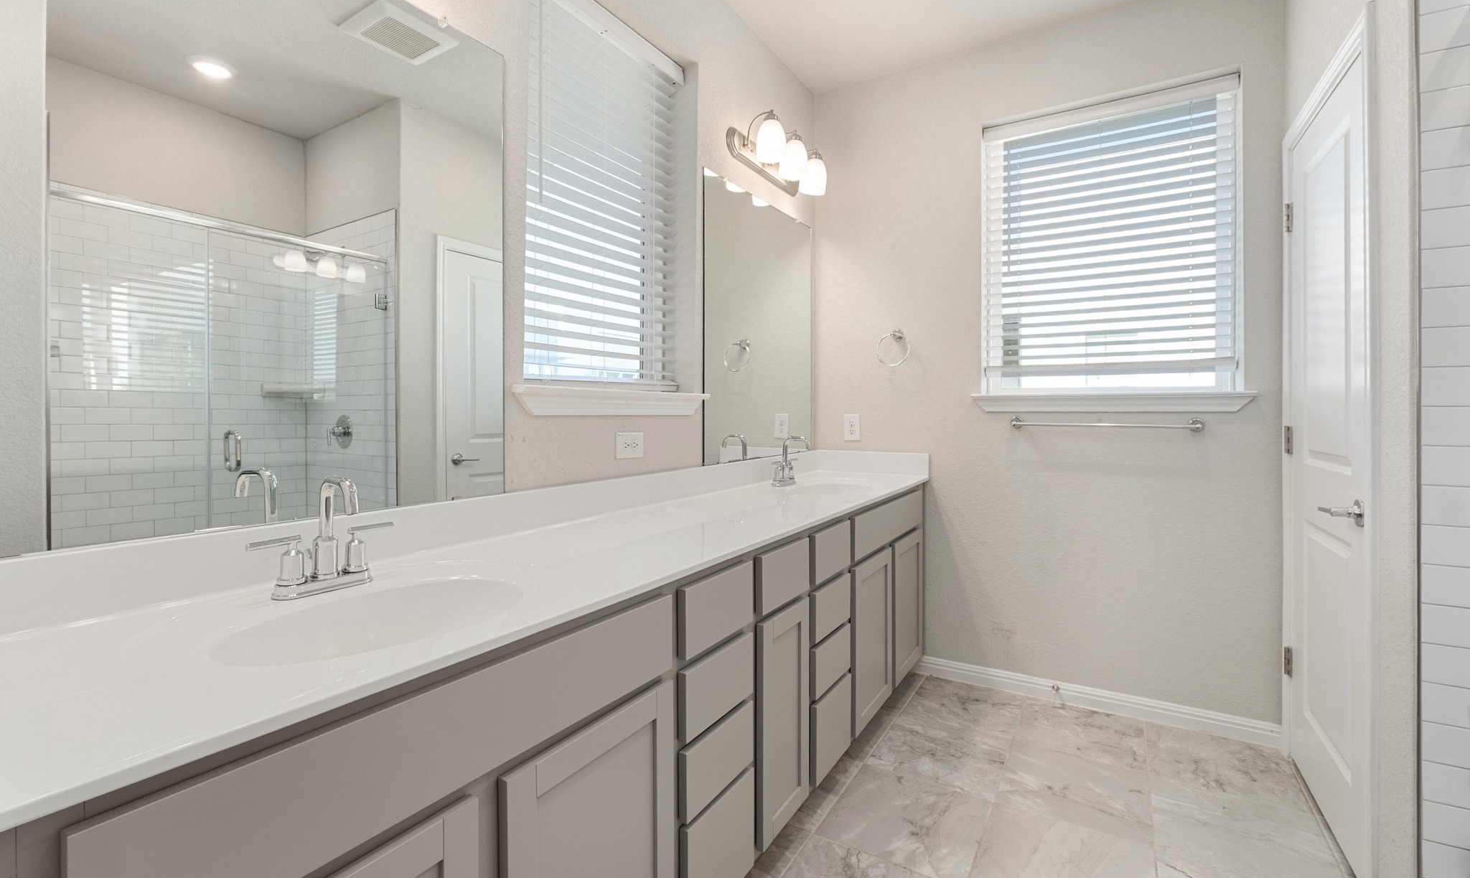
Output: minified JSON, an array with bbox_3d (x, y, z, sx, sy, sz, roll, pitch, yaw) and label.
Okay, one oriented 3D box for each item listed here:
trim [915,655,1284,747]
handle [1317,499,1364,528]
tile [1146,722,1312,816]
[{"bbox_3d":[1.357,1.026,2.434,1.250,0.082,0.016,1,3,30],"label":"trim"},{"bbox_3d":[1.541,0.189,1.559,0.060,0.070,0.140,1,3,31],"label":"handle"},{"bbox_3d":[1.631,1.097,2.068,0.403,0.010,0.403,1,2,31],"label":"tile"}]

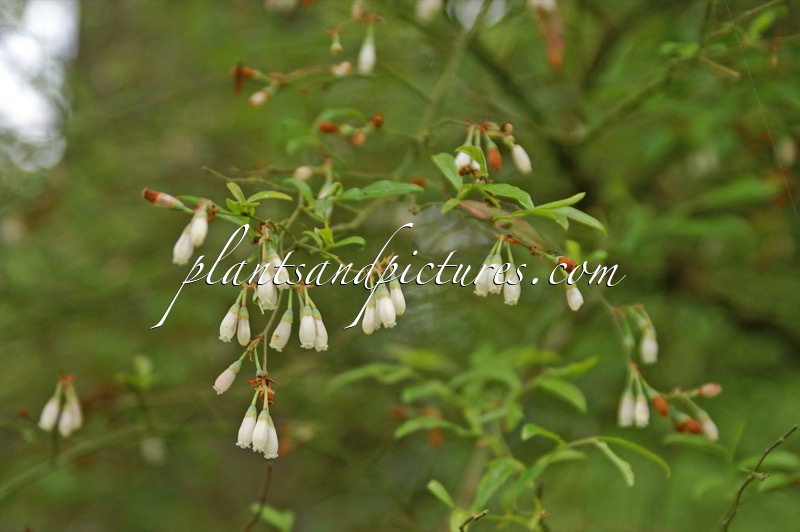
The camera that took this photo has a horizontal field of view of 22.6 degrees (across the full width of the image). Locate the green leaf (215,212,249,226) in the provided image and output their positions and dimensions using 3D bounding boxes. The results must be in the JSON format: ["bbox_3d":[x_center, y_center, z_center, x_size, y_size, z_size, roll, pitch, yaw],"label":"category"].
[{"bbox_3d":[-0.038,-0.010,0.455,0.009,0.001,0.004,21,34,0],"label":"green leaf"}]

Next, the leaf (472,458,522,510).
[{"bbox_3d":[0.030,0.067,0.620,0.007,0.018,0.004,29,-12,34],"label":"leaf"}]

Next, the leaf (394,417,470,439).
[{"bbox_3d":[0.010,0.052,0.640,0.025,0.005,0.008,-3,21,-18],"label":"leaf"}]

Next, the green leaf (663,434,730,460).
[{"bbox_3d":[0.101,0.061,0.680,0.023,0.004,0.007,14,35,0],"label":"green leaf"}]

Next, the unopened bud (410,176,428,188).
[{"bbox_3d":[0.006,-0.025,0.610,0.006,0.004,0.004,12,0,-9],"label":"unopened bud"}]

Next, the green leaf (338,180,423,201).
[{"bbox_3d":[-0.006,-0.022,0.570,0.025,0.003,0.008,-6,26,-6],"label":"green leaf"}]

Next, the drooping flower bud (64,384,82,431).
[{"bbox_3d":[-0.106,0.046,0.650,0.005,0.015,0.005,-10,0,0],"label":"drooping flower bud"}]

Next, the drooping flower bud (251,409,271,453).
[{"bbox_3d":[-0.034,0.040,0.490,0.004,0.011,0.004,8,0,0],"label":"drooping flower bud"}]

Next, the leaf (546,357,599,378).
[{"bbox_3d":[0.055,0.033,0.640,0.018,0.003,0.005,-18,33,-11],"label":"leaf"}]

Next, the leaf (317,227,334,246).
[{"bbox_3d":[-0.018,-0.007,0.490,0.004,0.005,0.004,-14,0,0],"label":"leaf"}]

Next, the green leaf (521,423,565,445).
[{"bbox_3d":[0.044,0.052,0.620,0.014,0.003,0.006,19,27,0],"label":"green leaf"}]

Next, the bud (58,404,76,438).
[{"bbox_3d":[-0.094,0.044,0.565,0.004,0.010,0.004,7,0,0],"label":"bud"}]

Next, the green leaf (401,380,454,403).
[{"bbox_3d":[0.009,0.041,0.660,0.018,0.004,0.006,-17,44,-14],"label":"green leaf"}]

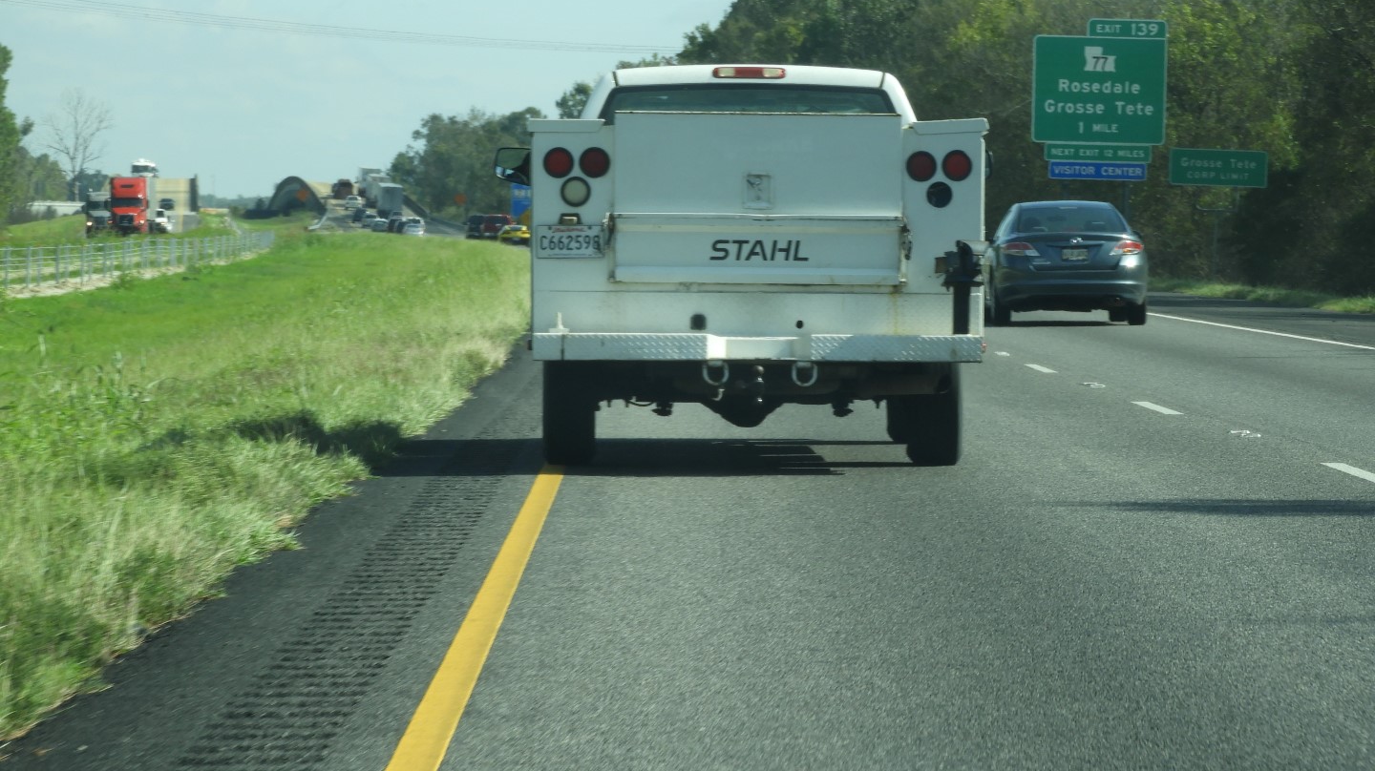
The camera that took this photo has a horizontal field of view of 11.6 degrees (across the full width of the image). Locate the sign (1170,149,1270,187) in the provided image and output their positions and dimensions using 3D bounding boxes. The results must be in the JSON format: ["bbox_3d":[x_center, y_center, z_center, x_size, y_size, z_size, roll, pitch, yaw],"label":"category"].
[{"bbox_3d":[13.373,-5.498,170.000,2.440,0.910,0.050,2,1,2],"label":"sign"}]

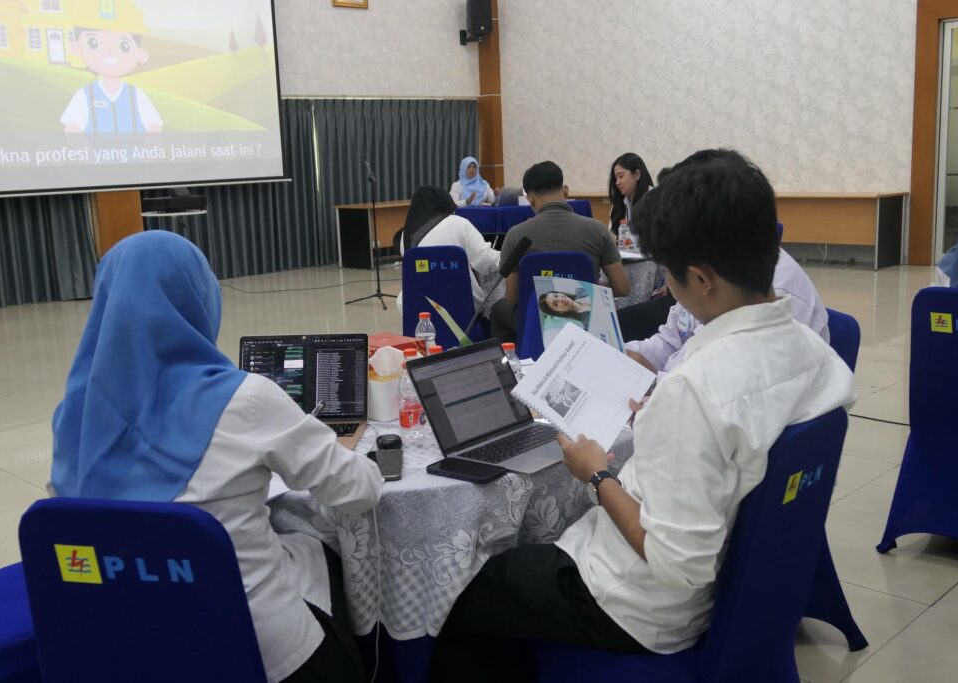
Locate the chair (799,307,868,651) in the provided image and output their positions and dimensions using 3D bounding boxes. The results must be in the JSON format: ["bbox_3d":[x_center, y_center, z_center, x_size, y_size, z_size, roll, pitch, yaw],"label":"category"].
[{"bbox_3d":[0.729,0.365,2.880,0.570,0.860,0.460,-5,11,-13],"label":"chair"}]

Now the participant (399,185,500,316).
[{"bbox_3d":[-0.138,-0.297,5.723,0.540,1.170,0.720,1,11,16],"label":"participant"}]

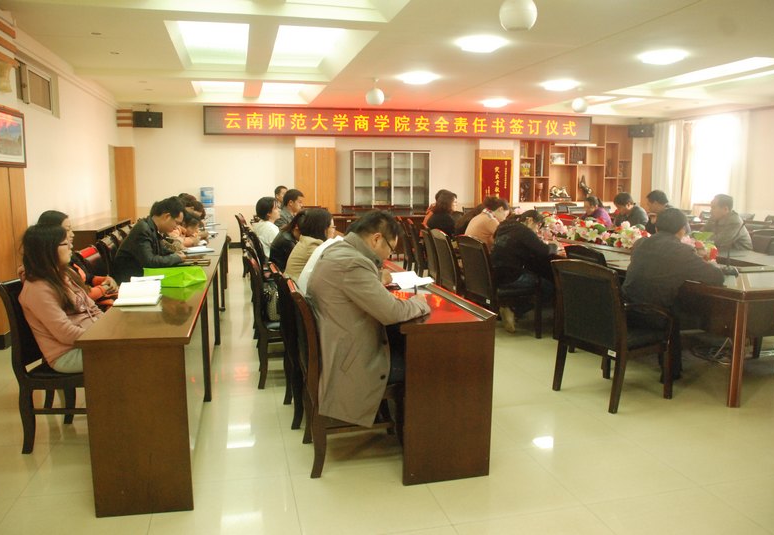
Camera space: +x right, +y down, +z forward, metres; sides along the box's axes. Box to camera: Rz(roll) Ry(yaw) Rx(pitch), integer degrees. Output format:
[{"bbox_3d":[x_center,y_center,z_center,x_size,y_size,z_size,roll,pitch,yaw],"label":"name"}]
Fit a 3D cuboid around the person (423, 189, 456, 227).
[{"bbox_3d":[0.692,-0.196,6.505,0.680,1.280,0.500,-2,9,-16],"label":"person"}]

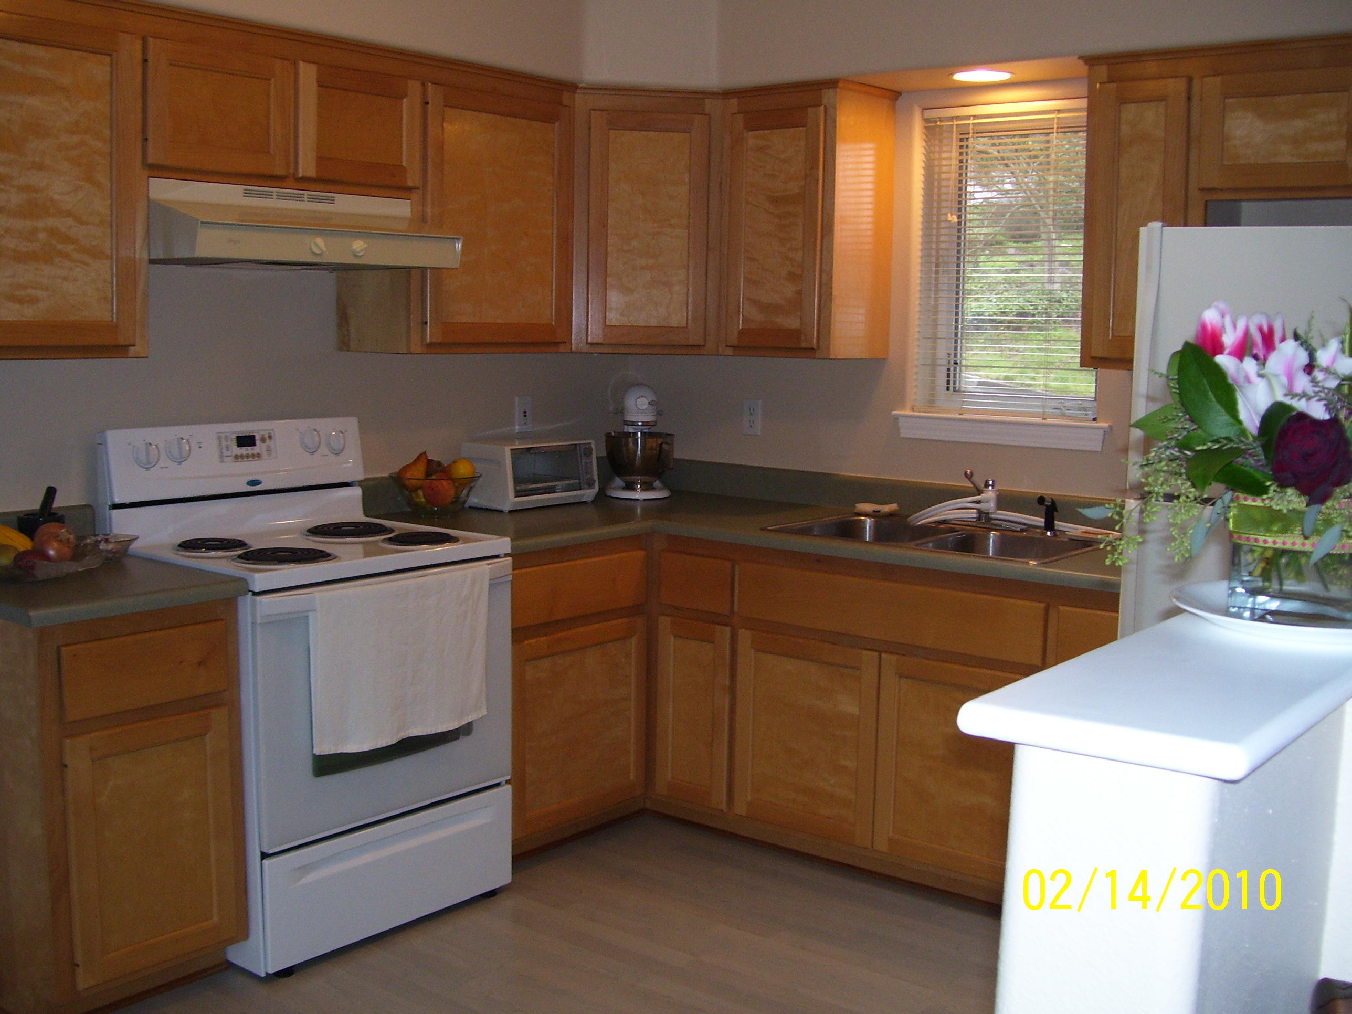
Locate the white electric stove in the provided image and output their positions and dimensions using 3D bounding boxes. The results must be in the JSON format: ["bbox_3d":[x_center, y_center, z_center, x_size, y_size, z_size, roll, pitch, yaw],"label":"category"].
[{"bbox_3d":[-0.905,0.409,3.621,0.662,1.204,0.756,7,9,39],"label":"white electric stove"}]

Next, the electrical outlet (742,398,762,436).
[{"bbox_3d":[0.246,-0.290,4.694,0.073,0.115,0.010,7,9,39],"label":"electrical outlet"}]

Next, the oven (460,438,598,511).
[{"bbox_3d":[-0.443,-0.101,4.420,0.203,0.192,0.375,6,9,39],"label":"oven"}]

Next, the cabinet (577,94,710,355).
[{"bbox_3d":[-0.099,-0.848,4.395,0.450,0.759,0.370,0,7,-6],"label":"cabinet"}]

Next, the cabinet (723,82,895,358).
[{"bbox_3d":[0.378,-0.829,4.246,0.392,0.769,0.333,6,9,38],"label":"cabinet"}]

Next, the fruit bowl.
[{"bbox_3d":[-0.685,-0.029,4.175,0.268,0.118,0.268,1,7,0],"label":"fruit bowl"}]

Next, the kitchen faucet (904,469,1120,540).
[{"bbox_3d":[0.911,-0.008,4.008,0.560,0.163,0.185,7,9,39],"label":"kitchen faucet"}]

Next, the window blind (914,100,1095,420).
[{"bbox_3d":[0.947,-0.701,4.123,0.582,0.882,0.038,7,9,39],"label":"window blind"}]

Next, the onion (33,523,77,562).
[{"bbox_3d":[-1.395,0.080,3.240,0.088,0.085,0.088,7,9,39],"label":"onion"}]

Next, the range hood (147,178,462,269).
[{"bbox_3d":[-0.980,-0.681,3.538,0.515,0.185,0.760,7,9,39],"label":"range hood"}]

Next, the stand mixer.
[{"bbox_3d":[-0.133,-0.217,4.719,0.230,0.362,0.350,0,7,-7],"label":"stand mixer"}]

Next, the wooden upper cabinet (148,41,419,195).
[{"bbox_3d":[-1.046,-0.945,3.566,0.330,0.320,0.772,7,9,39],"label":"wooden upper cabinet"}]

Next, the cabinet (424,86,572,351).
[{"bbox_3d":[-0.595,-0.817,4.072,0.333,0.759,0.605,6,9,38],"label":"cabinet"}]

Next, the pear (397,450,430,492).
[{"bbox_3d":[-0.731,-0.101,4.060,0.079,0.118,0.079,25,3,0],"label":"pear"}]

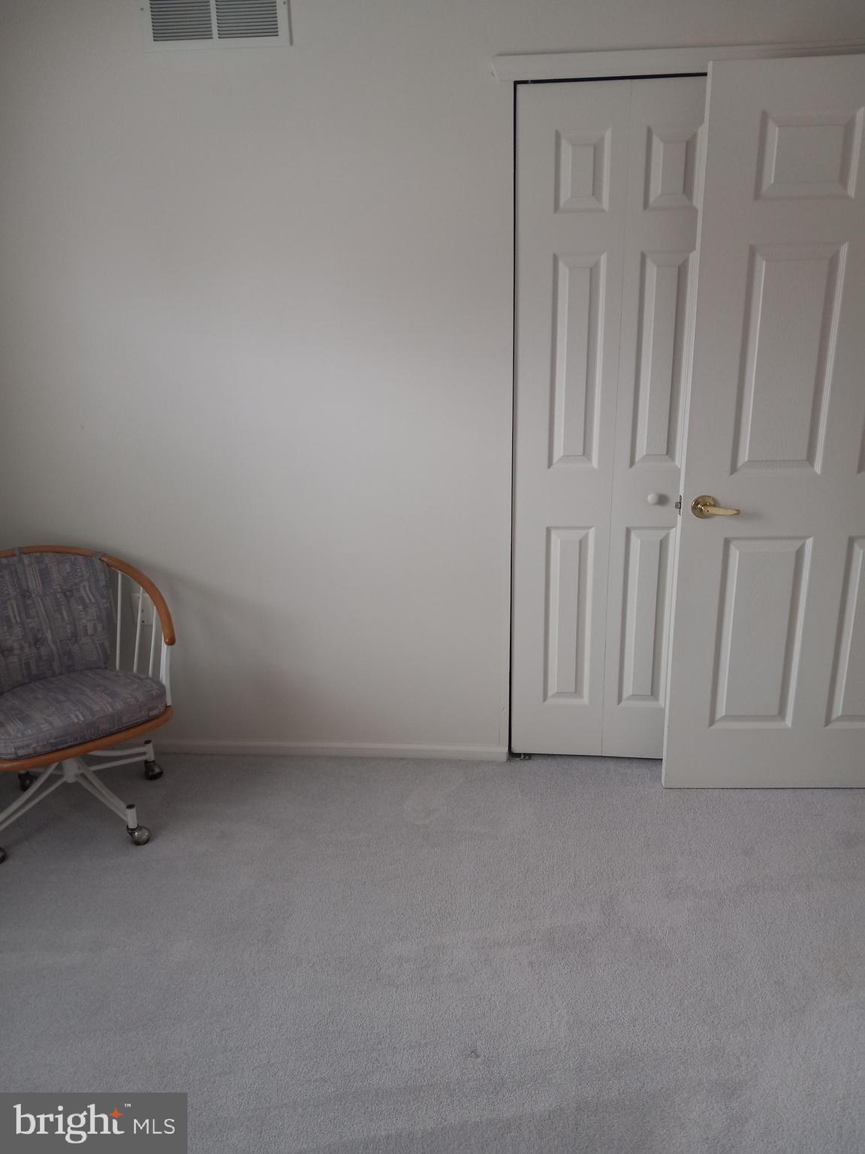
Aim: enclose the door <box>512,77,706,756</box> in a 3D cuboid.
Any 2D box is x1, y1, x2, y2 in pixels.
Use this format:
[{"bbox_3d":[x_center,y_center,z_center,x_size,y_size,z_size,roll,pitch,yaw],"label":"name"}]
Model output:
[{"bbox_3d":[0.547,-0.365,2.704,0.600,2.010,0.040,0,18,5],"label":"door"}]

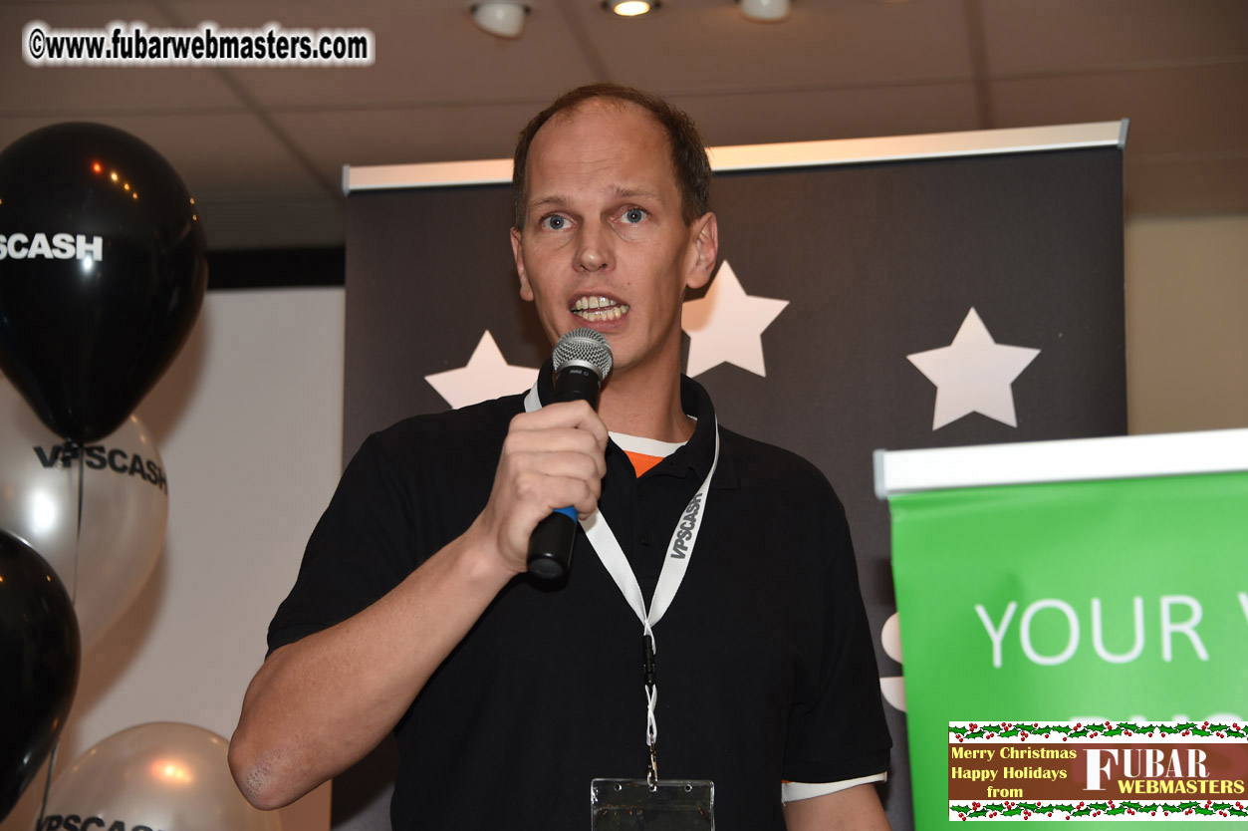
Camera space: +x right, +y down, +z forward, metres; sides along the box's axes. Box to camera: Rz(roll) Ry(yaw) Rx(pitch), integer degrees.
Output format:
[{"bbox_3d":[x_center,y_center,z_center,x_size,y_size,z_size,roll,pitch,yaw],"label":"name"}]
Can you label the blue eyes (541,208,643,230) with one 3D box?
[{"bbox_3d":[-0.027,-0.167,3.085,0.093,0.017,0.025,-5,-8,11],"label":"blue eyes"}]

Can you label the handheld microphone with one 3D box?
[{"bbox_3d":[-0.047,0.028,2.990,0.051,0.246,0.051,9,-33,0],"label":"handheld microphone"}]

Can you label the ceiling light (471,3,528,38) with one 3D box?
[{"bbox_3d":[-0.184,-0.588,5.420,0.085,0.052,0.085,6,-11,-30],"label":"ceiling light"}]

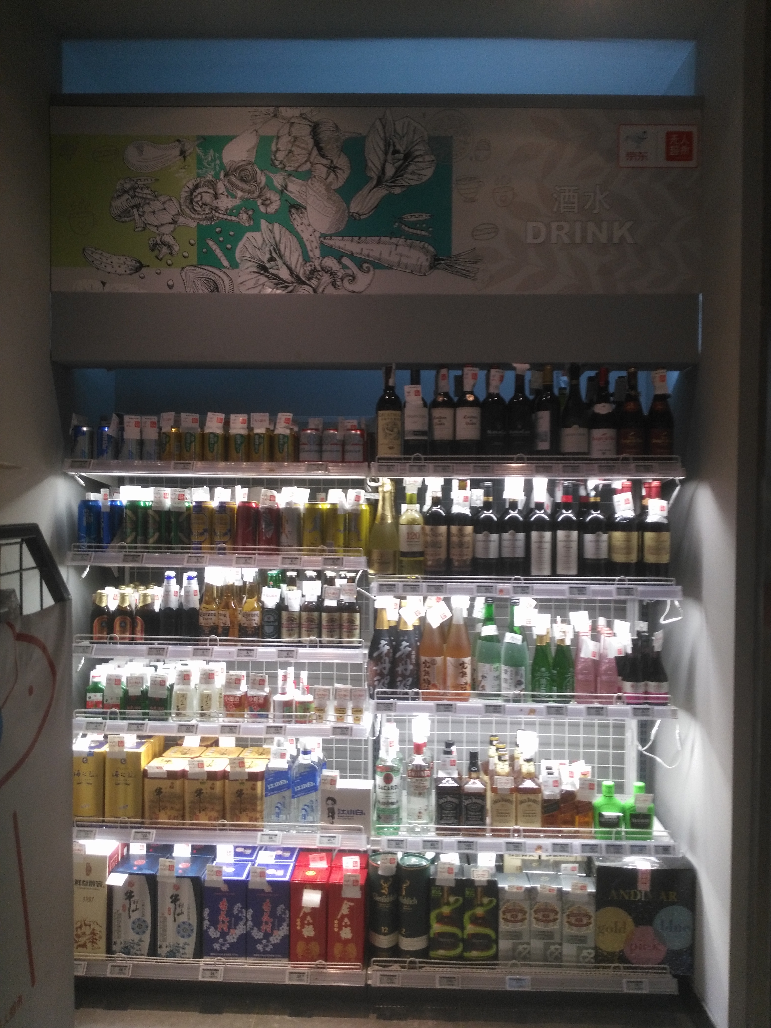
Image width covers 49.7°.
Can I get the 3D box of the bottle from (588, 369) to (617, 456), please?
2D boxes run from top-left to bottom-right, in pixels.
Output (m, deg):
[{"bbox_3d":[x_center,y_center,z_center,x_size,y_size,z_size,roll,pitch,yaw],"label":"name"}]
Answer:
[{"bbox_3d":[0.659,-0.293,2.515,0.082,0.297,0.082,1,1,1],"label":"bottle"}]

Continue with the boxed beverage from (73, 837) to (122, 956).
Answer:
[{"bbox_3d":[-0.892,1.186,2.558,0.111,0.319,0.105,1,1,1],"label":"boxed beverage"}]

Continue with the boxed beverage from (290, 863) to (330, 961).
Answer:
[{"bbox_3d":[-0.228,1.232,2.545,0.109,0.261,0.098,1,2,2],"label":"boxed beverage"}]

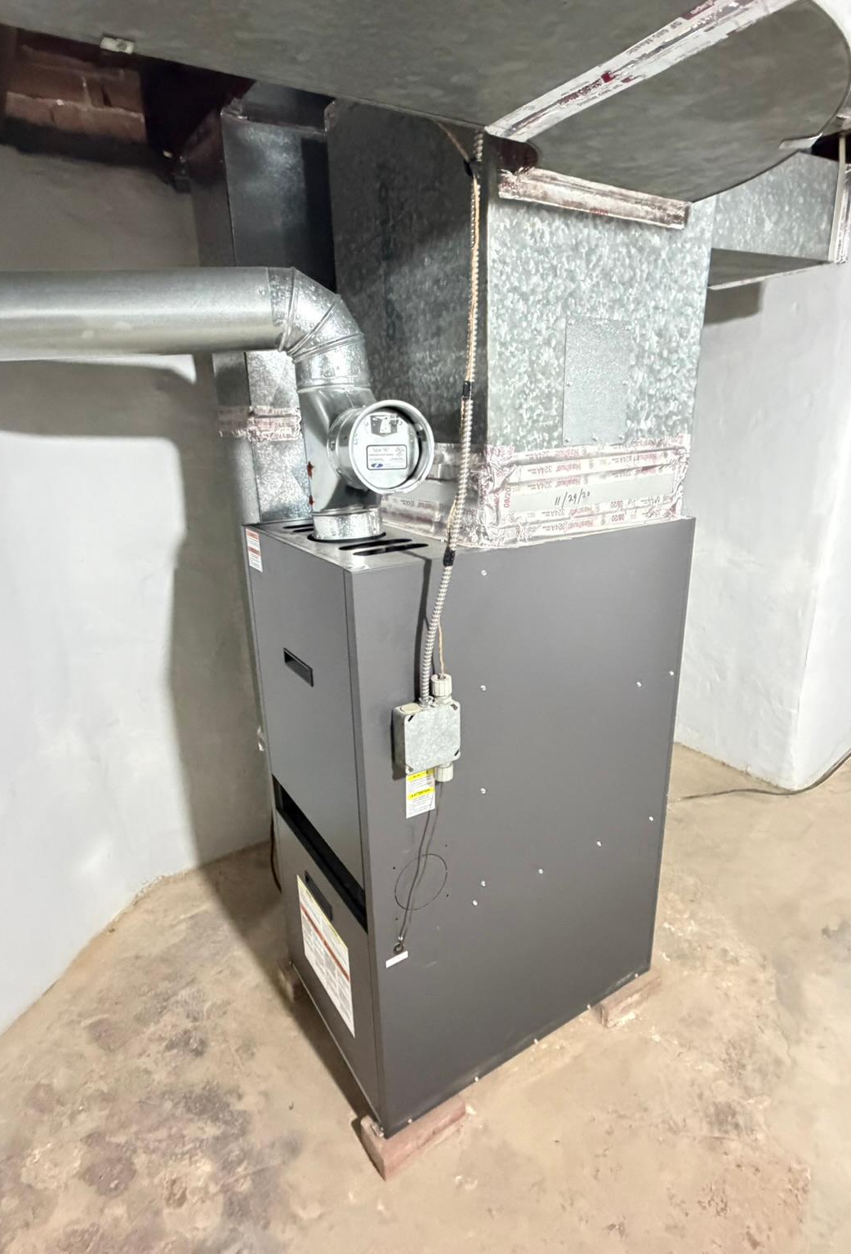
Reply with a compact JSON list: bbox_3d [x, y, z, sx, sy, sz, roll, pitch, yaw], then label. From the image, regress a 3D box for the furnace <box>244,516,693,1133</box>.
[{"bbox_3d":[0.096,0.335,1.588,0.773,1.165,0.531,-12,21,-29],"label":"furnace"}]

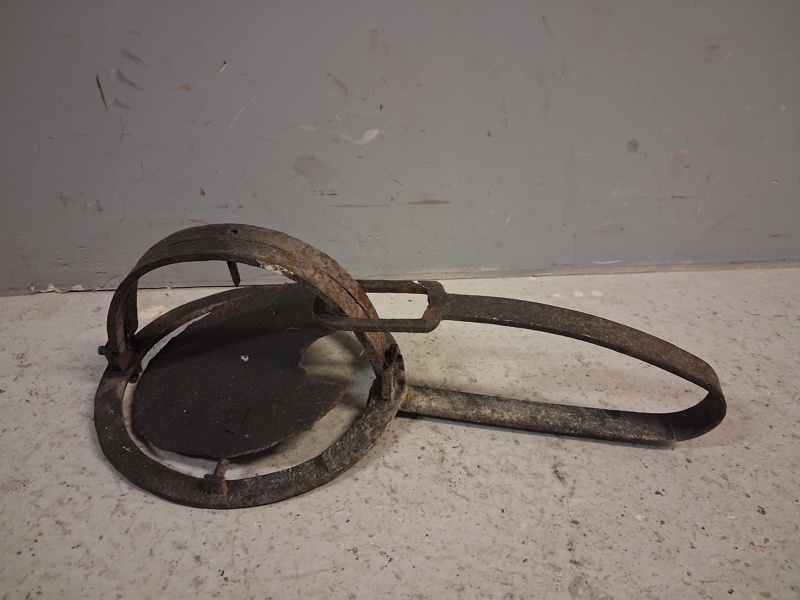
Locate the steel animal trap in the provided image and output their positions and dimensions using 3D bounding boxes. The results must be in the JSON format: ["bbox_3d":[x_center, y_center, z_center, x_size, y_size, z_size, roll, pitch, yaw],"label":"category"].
[{"bbox_3d":[0.004,0.028,0.475,0.507,0.137,0.254,7,38,4],"label":"steel animal trap"}]

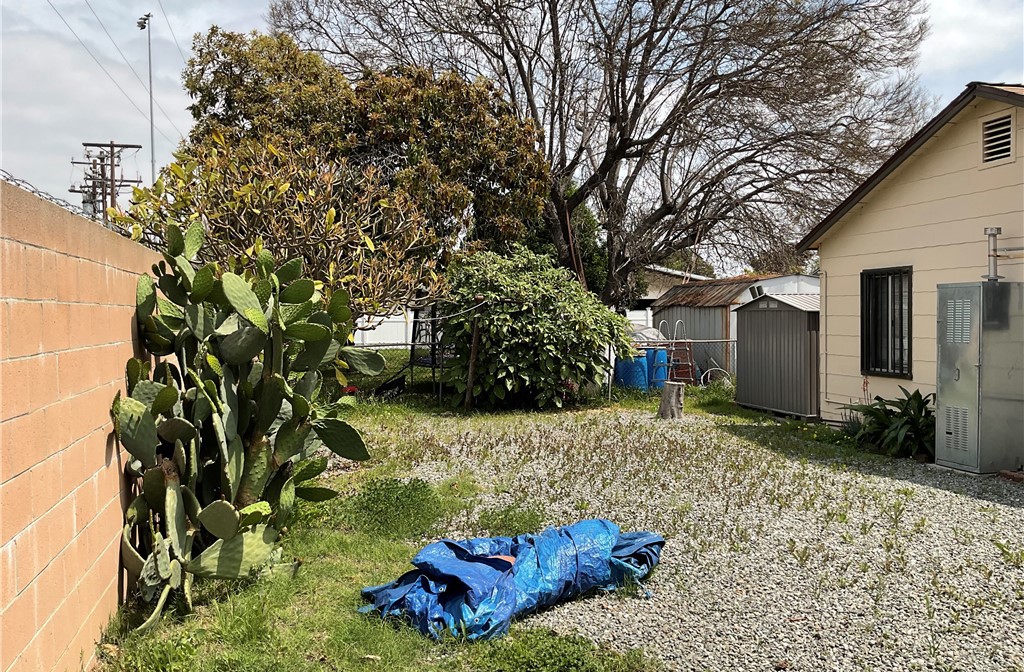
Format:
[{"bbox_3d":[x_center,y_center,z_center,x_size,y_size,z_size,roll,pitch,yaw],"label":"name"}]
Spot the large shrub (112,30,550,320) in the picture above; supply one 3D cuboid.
[{"bbox_3d":[-2.600,-1.556,12.500,5.800,5.700,4.500,-1,2,-15],"label":"large shrub"}]

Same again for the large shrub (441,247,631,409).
[{"bbox_3d":[0.416,-0.155,15.200,3.150,2.700,2.500,-1,2,-15],"label":"large shrub"}]

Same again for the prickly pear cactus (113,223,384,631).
[{"bbox_3d":[-1.627,0.397,5.444,1.400,2.150,1.800,-1,2,-15],"label":"prickly pear cactus"}]

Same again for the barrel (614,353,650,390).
[{"bbox_3d":[2.243,0.729,16.100,0.600,0.850,0.600,-1,2,0],"label":"barrel"}]

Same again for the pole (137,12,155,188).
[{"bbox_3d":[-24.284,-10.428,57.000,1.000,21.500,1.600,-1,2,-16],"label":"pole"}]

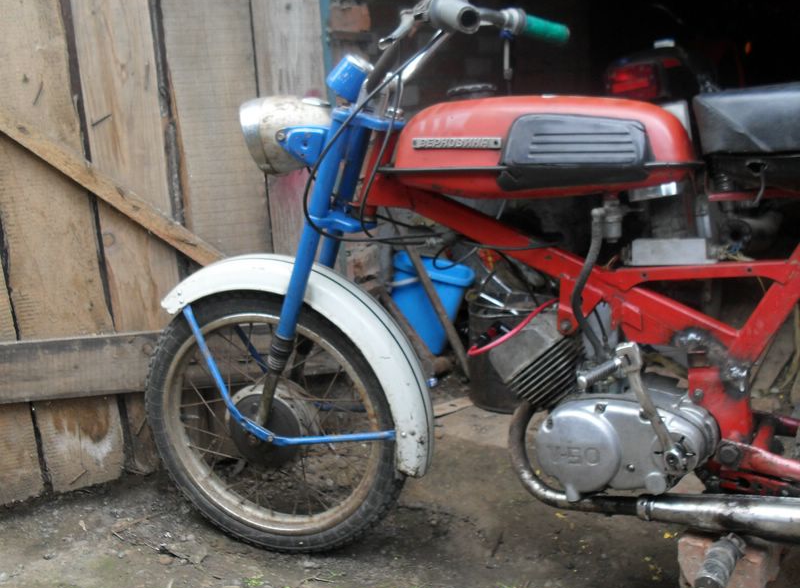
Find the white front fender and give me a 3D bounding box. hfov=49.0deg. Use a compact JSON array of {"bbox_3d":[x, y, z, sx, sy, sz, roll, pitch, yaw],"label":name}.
[{"bbox_3d":[-0.182,0.126,1.574,0.480,0.400,0.105,1,15,17],"label":"white front fender"}]

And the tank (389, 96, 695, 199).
[{"bbox_3d":[0.212,-0.228,1.367,0.475,0.155,0.215,1,15,15],"label":"tank"}]

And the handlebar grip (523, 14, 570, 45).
[{"bbox_3d":[0.277,-0.497,1.653,0.122,0.033,0.033,-5,12,-42],"label":"handlebar grip"}]

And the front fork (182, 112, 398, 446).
[{"bbox_3d":[-0.173,-0.031,1.528,0.410,0.580,0.190,1,15,17],"label":"front fork"}]

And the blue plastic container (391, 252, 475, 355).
[{"bbox_3d":[0.090,0.040,2.780,0.265,0.285,0.250,6,15,-1],"label":"blue plastic container"}]

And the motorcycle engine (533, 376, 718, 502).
[{"bbox_3d":[0.369,0.224,1.438,0.280,0.185,0.220,1,15,15],"label":"motorcycle engine"}]

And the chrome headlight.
[{"bbox_3d":[-0.177,-0.262,1.464,0.147,0.137,0.137,-7,13,19],"label":"chrome headlight"}]

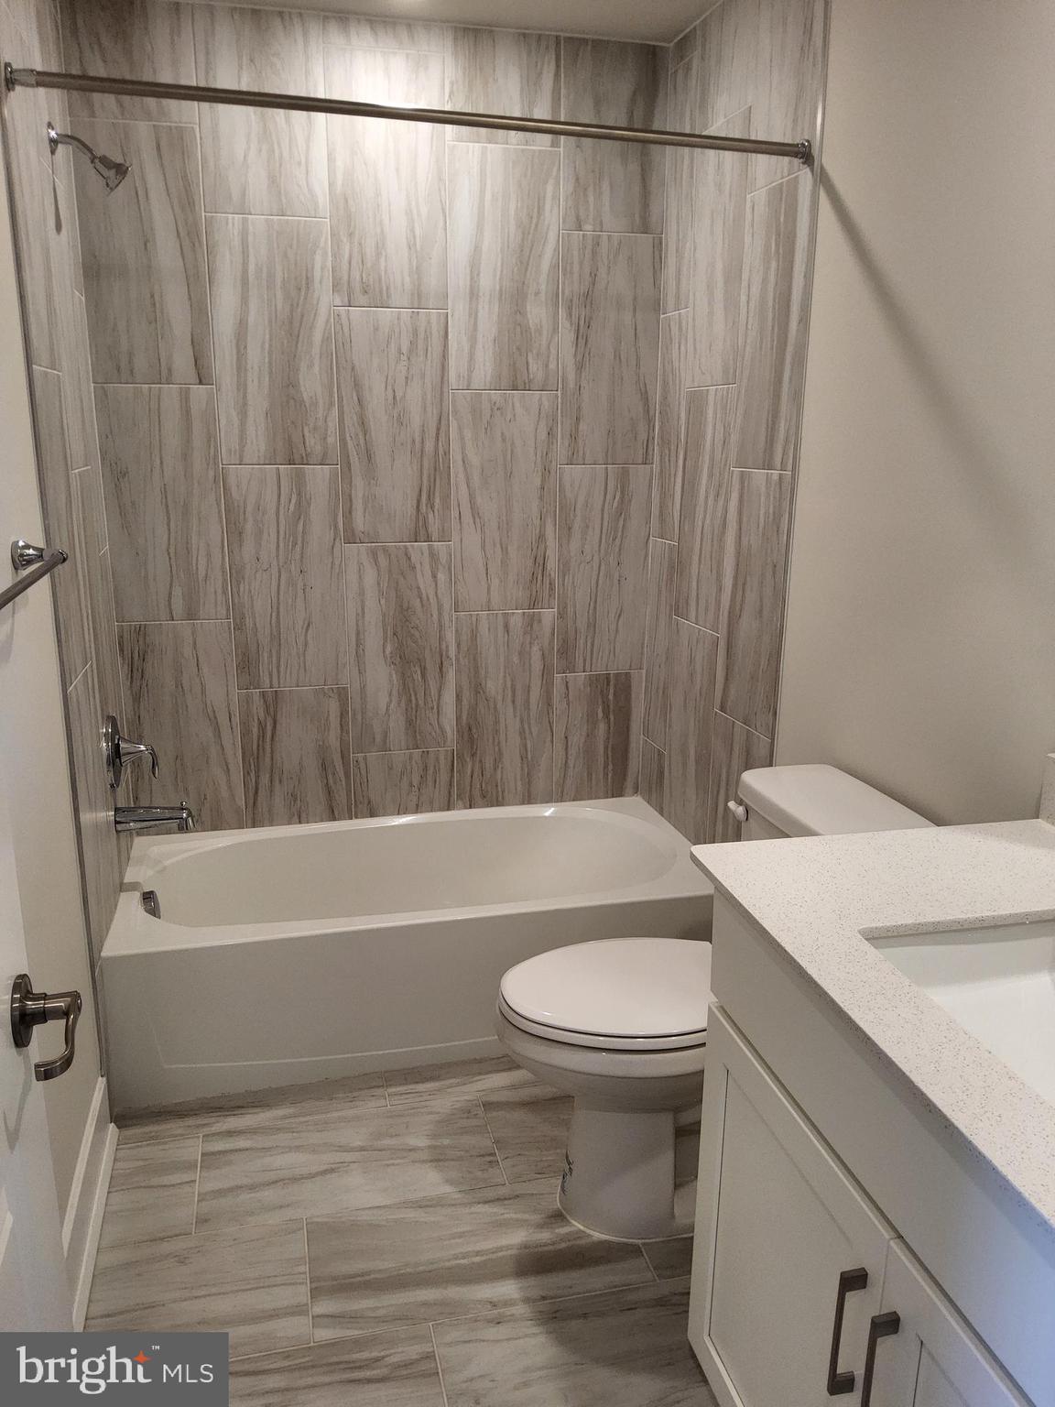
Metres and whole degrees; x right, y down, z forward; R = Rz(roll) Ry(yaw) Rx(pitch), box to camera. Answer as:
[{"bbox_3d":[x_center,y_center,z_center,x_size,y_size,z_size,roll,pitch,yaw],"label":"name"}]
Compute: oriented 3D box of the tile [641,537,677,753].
[{"bbox_3d":[0.397,-0.172,2.985,0.010,0.605,0.192,-3,15,-14],"label":"tile"}]

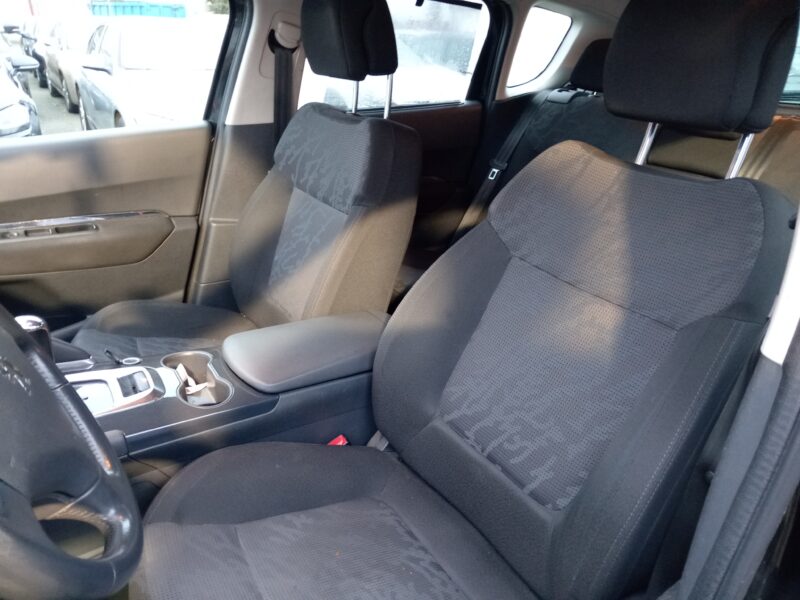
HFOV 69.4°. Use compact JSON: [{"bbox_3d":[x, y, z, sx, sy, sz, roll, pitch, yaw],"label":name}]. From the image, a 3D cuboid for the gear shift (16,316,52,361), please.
[{"bbox_3d":[-0.484,0.068,0.765,0.055,0.110,0.050,-12,26,-32],"label":"gear shift"}]

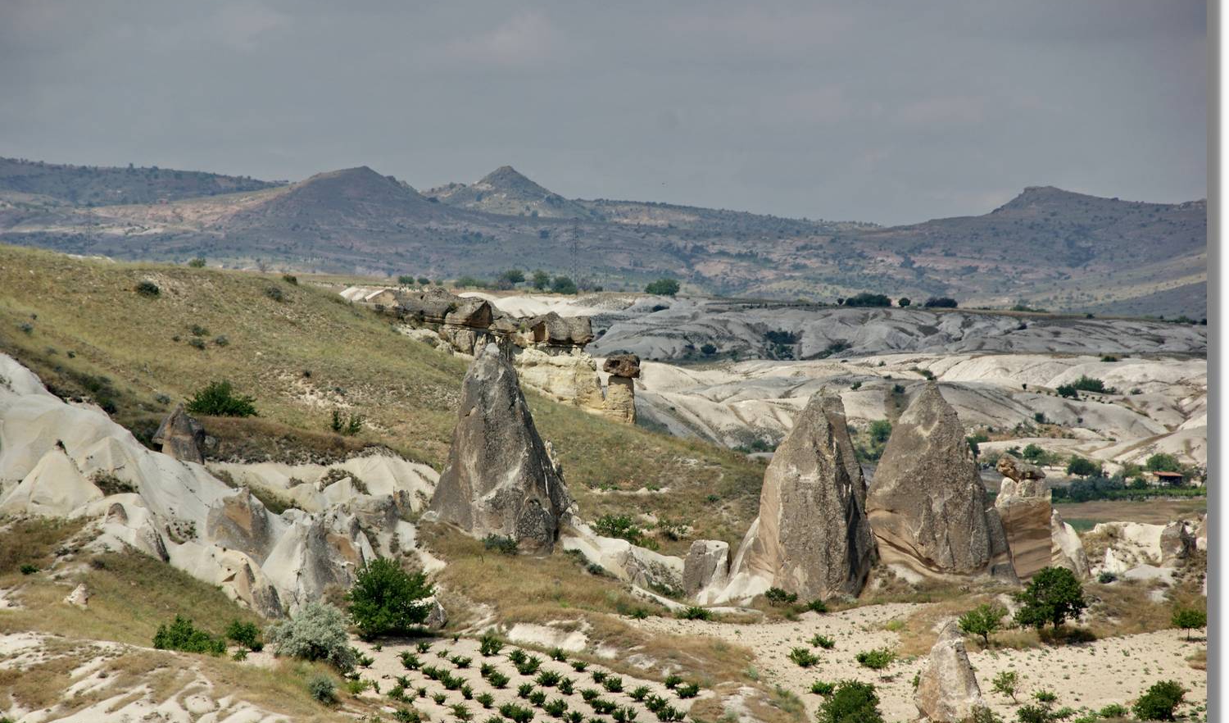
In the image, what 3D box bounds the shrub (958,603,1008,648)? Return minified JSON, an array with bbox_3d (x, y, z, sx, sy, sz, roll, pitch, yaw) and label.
[{"bbox_3d":[20.899,14.992,465.000,2.830,2.510,2.690,0,1,0],"label":"shrub"}]

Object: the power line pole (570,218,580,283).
[{"bbox_3d":[-17.779,-49.670,3700.000,4.770,29.930,4.290,0,1,0],"label":"power line pole"}]

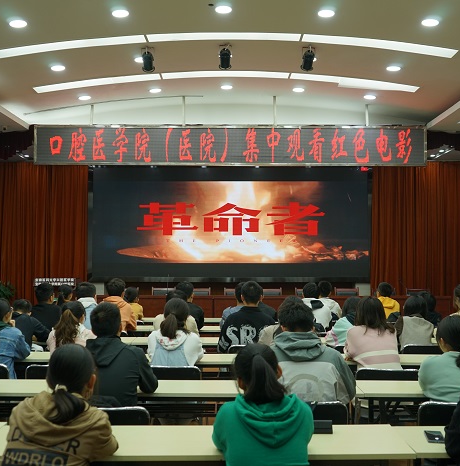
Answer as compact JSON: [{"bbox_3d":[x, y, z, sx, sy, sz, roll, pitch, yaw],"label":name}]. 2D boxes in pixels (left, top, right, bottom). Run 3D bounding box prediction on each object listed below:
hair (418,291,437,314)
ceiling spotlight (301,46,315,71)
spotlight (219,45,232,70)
[{"bbox_3d":[2.044,0.731,6.250,0.185,0.240,0.210,0,-3,0],"label":"hair"},{"bbox_3d":[1.057,-2.361,8.198,0.180,0.310,0.270,0,-2,-6],"label":"ceiling spotlight"},{"bbox_3d":[-0.058,-2.418,8.300,0.190,0.330,0.280,0,-3,0],"label":"spotlight"}]

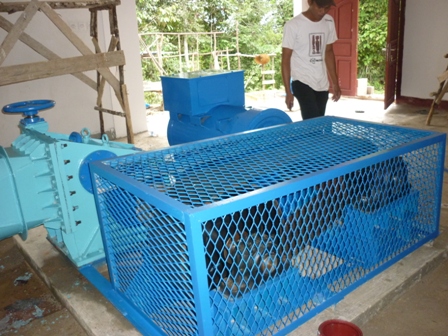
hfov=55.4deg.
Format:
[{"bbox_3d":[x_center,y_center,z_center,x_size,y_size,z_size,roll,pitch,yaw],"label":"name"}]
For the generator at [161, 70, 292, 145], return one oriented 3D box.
[{"bbox_3d":[0.036,-0.366,3.583,0.610,0.814,1.102,-15,19,-35],"label":"generator"}]

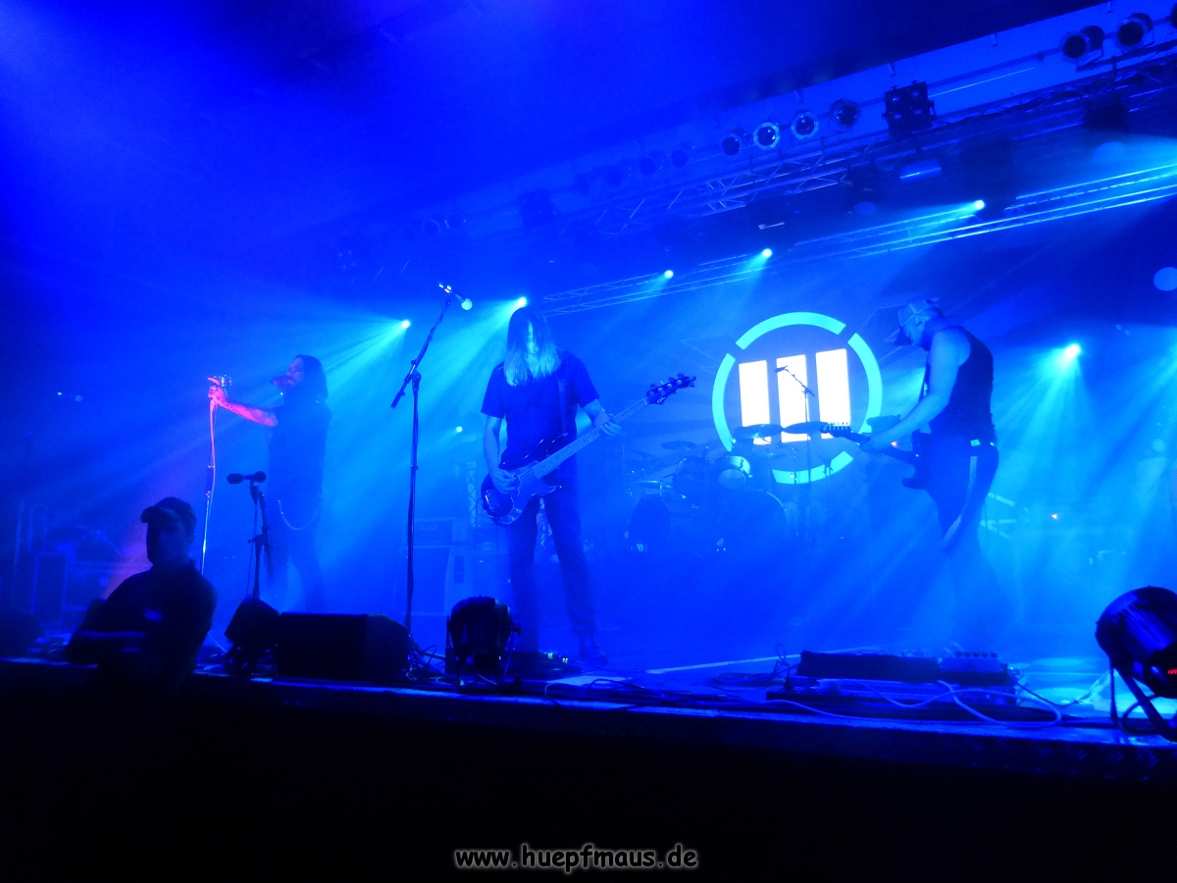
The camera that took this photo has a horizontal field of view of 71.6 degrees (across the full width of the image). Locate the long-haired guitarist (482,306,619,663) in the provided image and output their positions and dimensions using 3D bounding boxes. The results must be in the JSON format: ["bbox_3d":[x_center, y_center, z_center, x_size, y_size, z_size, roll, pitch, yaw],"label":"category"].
[{"bbox_3d":[-0.196,0.170,3.929,0.650,1.720,0.500,0,-10,-3],"label":"long-haired guitarist"}]

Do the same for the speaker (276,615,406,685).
[{"bbox_3d":[-0.974,0.807,3.271,0.440,0.250,0.330,-4,-10,20],"label":"speaker"}]

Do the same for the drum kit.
[{"bbox_3d":[1.212,0.431,7.384,1.650,1.170,1.350,-5,-11,26],"label":"drum kit"}]

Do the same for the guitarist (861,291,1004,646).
[{"bbox_3d":[1.668,0.149,3.951,0.620,1.740,0.500,-5,-11,25],"label":"guitarist"}]

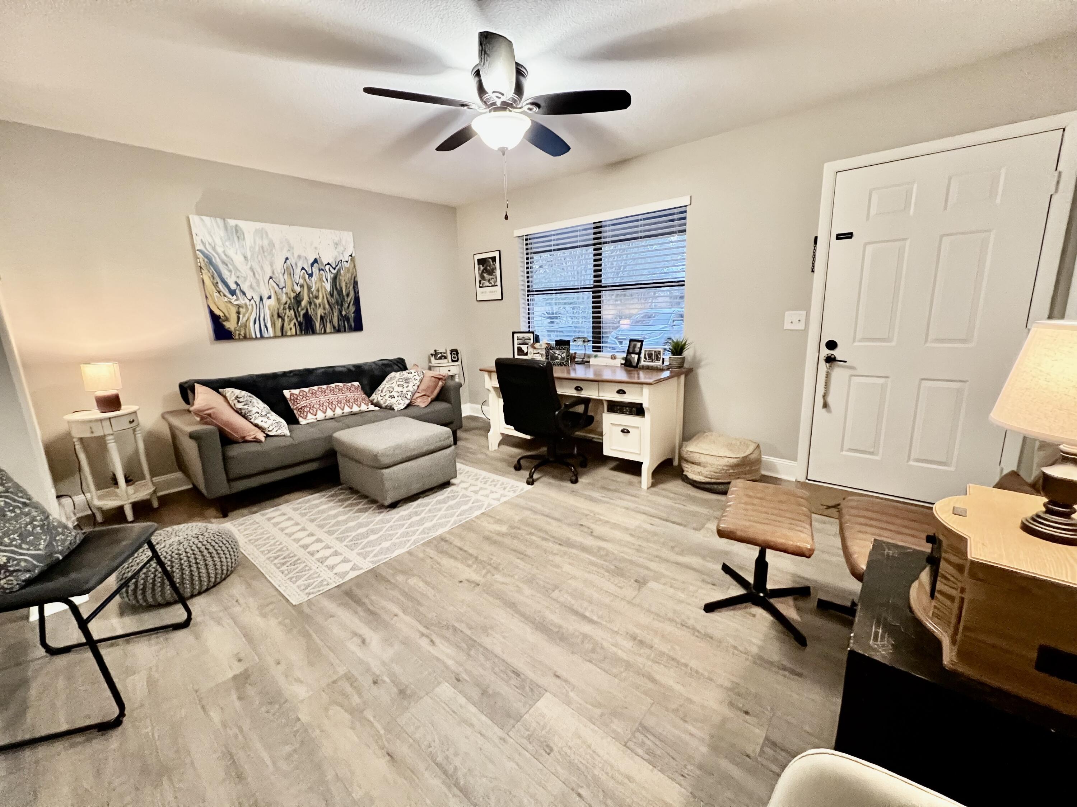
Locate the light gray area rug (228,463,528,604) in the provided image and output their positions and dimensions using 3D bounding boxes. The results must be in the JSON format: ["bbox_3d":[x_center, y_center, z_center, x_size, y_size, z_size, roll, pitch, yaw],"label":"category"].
[{"bbox_3d":[-1.082,0.717,2.899,1.280,0.012,1.630,8,16,41],"label":"light gray area rug"}]

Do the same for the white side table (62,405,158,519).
[{"bbox_3d":[-2.715,0.397,2.607,0.340,0.690,0.340,-1,12,1],"label":"white side table"}]

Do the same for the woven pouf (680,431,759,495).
[{"bbox_3d":[1.269,0.417,2.817,0.480,0.350,0.480,8,15,37],"label":"woven pouf"}]

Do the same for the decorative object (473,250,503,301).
[{"bbox_3d":[-0.572,-1.420,4.541,0.400,0.520,0.025,8,15,37],"label":"decorative object"}]

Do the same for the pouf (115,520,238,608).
[{"bbox_3d":[-1.652,0.735,1.876,0.430,0.275,0.430,8,15,37],"label":"pouf"}]

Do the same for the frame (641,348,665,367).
[{"bbox_3d":[0.912,-0.366,3.243,0.175,0.140,0.035,8,15,37],"label":"frame"}]

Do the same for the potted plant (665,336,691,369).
[{"bbox_3d":[1.101,-0.399,3.201,0.195,0.250,0.195,8,16,41],"label":"potted plant"}]

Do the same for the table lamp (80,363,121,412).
[{"bbox_3d":[-3.017,-0.111,2.818,0.180,0.330,0.180,8,17,41],"label":"table lamp"}]

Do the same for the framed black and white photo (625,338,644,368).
[{"bbox_3d":[0.817,-0.423,3.452,0.130,0.240,0.075,8,16,41],"label":"framed black and white photo"}]

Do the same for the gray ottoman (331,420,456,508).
[{"bbox_3d":[-1.050,0.403,2.991,0.620,0.430,0.590,8,15,37],"label":"gray ottoman"}]

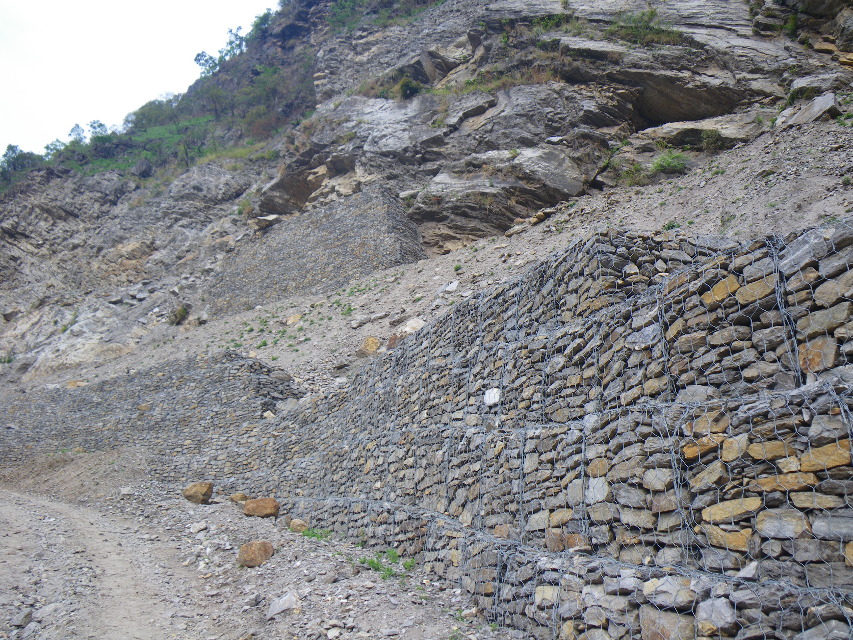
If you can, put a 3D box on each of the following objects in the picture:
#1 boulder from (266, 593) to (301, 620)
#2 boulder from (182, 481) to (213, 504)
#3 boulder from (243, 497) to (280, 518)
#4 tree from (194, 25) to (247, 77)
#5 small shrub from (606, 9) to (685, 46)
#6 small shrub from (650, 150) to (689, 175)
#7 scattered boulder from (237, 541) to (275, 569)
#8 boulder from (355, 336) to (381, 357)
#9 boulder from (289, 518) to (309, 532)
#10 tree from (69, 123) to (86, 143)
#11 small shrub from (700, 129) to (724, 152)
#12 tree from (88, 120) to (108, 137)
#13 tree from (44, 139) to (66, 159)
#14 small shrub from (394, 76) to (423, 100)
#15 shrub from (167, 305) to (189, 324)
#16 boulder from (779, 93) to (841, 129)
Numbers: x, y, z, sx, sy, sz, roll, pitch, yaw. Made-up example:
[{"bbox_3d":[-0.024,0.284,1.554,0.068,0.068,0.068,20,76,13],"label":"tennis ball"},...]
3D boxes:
[{"bbox_3d":[-1.326,2.648,6.400,0.310,0.190,0.260,2,-12,-11],"label":"boulder"},{"bbox_3d":[-5.309,3.999,16.000,0.670,0.480,0.530,4,-12,-17],"label":"boulder"},{"bbox_3d":[-3.108,3.532,13.000,0.650,0.370,0.470,3,-12,-13],"label":"boulder"},{"bbox_3d":[-35.821,-46.863,120.000,9.042,9.494,7.234,4,-13,-18],"label":"tree"},{"bbox_3d":[12.059,-16.106,38.000,4.200,2.000,2.400,-4,-12,19],"label":"small shrub"},{"bbox_3d":[5.282,-3.423,15.000,0.826,0.522,0.743,-5,-14,20],"label":"small shrub"},{"bbox_3d":[-2.255,3.092,9.100,0.480,0.340,0.420,3,-12,-13],"label":"scattered boulder"},{"bbox_3d":[-1.325,0.595,15.500,0.560,0.430,0.450,1,-11,-5],"label":"boulder"},{"bbox_3d":[-2.934,4.728,15.879,0.435,0.321,0.370,2,-13,-10],"label":"boulder"},{"bbox_3d":[-60.687,-32.430,120.000,3.130,4.017,2.973,7,-14,-28],"label":"tree"},{"bbox_3d":[6.631,-4.162,16.000,0.556,0.556,0.473,-6,-14,24],"label":"small shrub"},{"bbox_3d":[-57.122,-33.213,120.000,3.652,3.104,3.286,7,-14,-27],"label":"tree"},{"bbox_3d":[-64.512,-29.735,120.000,3.826,3.834,3.443,7,-15,-29],"label":"tree"},{"bbox_3d":[-1.226,-15.767,47.000,1.800,1.600,1.600,0,-11,-2],"label":"small shrub"},{"bbox_3d":[-11.140,-0.247,31.000,0.900,0.850,0.800,4,-12,-20],"label":"shrub"},{"bbox_3d":[8.303,-4.554,15.000,1.391,0.782,0.974,-8,-15,30],"label":"boulder"}]

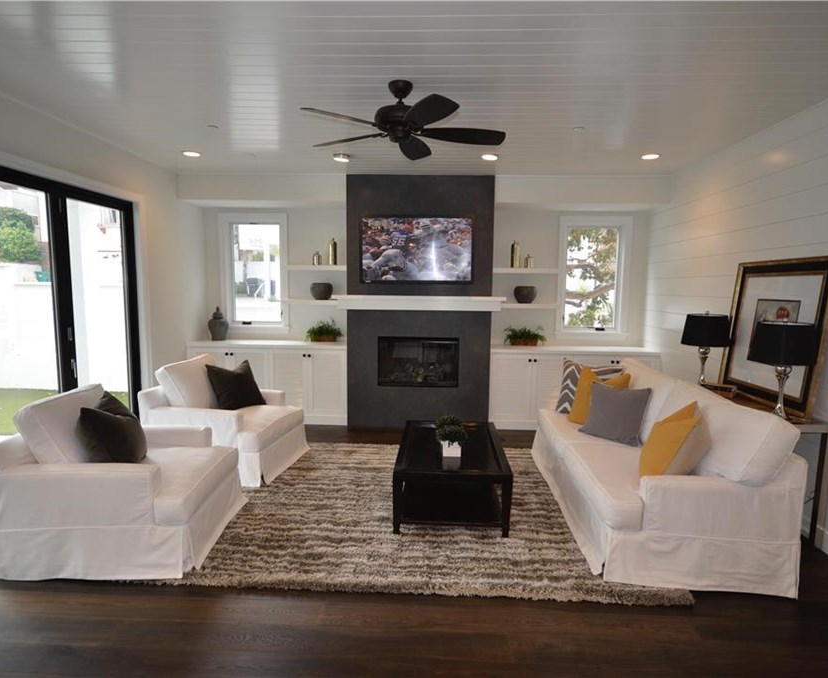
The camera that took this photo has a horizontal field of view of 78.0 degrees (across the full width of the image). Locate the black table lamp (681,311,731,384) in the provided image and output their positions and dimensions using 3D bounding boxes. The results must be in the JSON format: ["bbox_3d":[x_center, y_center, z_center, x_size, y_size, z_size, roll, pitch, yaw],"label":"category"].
[{"bbox_3d":[2.355,0.088,4.148,0.359,0.622,0.359,1,6,2],"label":"black table lamp"}]

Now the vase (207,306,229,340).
[{"bbox_3d":[-2.340,-0.178,6.127,0.246,0.427,0.246,1,6,2],"label":"vase"}]

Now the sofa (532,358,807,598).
[{"bbox_3d":[1.564,0.737,3.684,1.011,0.932,2.165,1,6,2],"label":"sofa"}]

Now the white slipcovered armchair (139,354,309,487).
[{"bbox_3d":[-1.578,0.625,4.443,1.043,0.916,0.964,2,6,9],"label":"white slipcovered armchair"}]

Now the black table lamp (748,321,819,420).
[{"bbox_3d":[2.228,0.189,3.101,0.356,0.624,0.356,1,6,2],"label":"black table lamp"}]

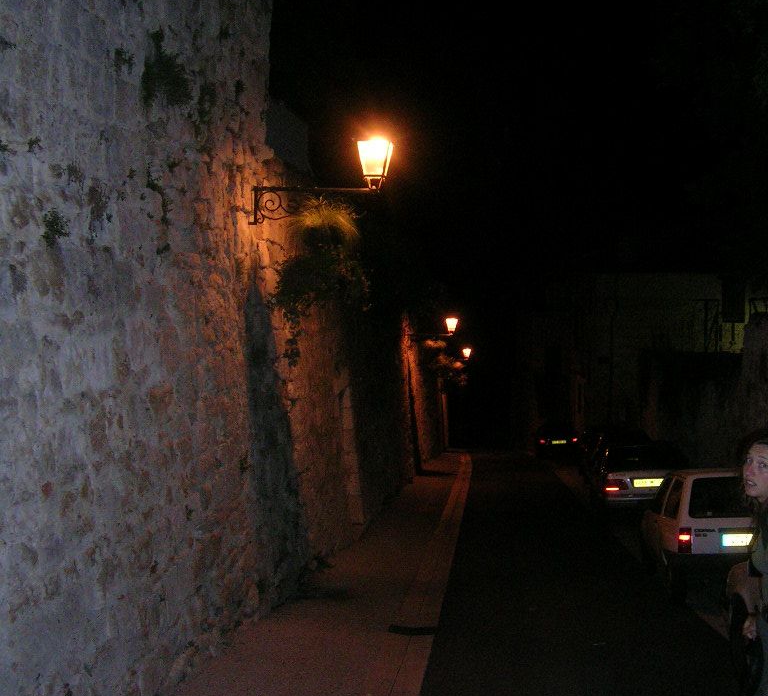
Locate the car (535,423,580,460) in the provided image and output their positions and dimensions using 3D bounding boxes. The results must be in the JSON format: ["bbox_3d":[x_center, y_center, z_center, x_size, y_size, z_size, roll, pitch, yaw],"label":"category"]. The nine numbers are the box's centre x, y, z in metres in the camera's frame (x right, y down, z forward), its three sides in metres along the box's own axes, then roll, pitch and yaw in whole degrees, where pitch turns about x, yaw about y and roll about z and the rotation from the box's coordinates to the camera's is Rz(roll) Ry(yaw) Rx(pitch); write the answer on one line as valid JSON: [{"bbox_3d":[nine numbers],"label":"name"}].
[{"bbox_3d":[7.050,3.880,42.300,1.660,1.430,4.000,0,-4,6],"label":"car"}]

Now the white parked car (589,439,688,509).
[{"bbox_3d":[4.680,2.470,19.500,1.680,1.400,4.400,0,-4,6],"label":"white parked car"}]

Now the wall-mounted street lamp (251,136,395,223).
[{"bbox_3d":[-0.620,-1.750,10.500,1.430,0.890,0.400,1,-4,6],"label":"wall-mounted street lamp"}]

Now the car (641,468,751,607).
[{"bbox_3d":[3.910,2.050,12.350,1.540,1.370,3.650,0,-4,6],"label":"car"}]

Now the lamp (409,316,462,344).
[{"bbox_3d":[1.450,-0.510,29.800,1.430,0.870,0.400,1,-4,6],"label":"lamp"}]

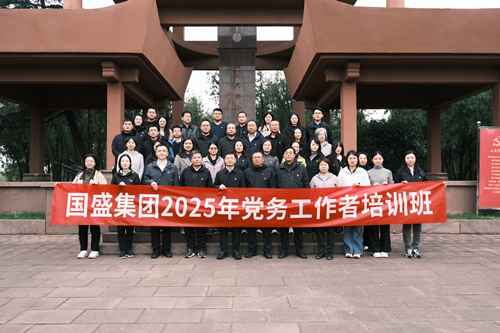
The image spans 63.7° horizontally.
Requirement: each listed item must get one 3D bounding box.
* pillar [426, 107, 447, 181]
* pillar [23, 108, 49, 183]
[{"bbox_3d":[6.520,-0.743,14.250,0.630,2.550,0.630,0,-2,-1],"label":"pillar"},{"bbox_3d":[-7.405,-0.733,14.050,0.630,2.550,0.630,0,-2,-1],"label":"pillar"}]

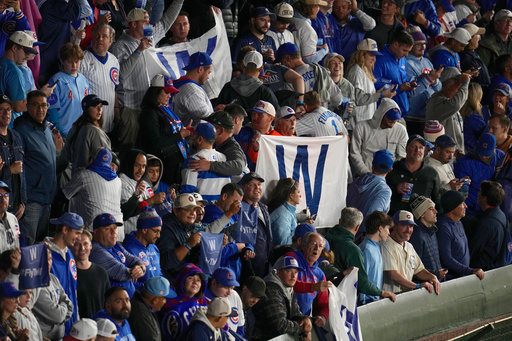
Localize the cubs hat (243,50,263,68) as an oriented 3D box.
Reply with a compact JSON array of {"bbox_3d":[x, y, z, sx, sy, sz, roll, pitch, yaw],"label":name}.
[{"bbox_3d":[-0.006,-0.982,49.900,0.175,0.140,0.265,12,11,10],"label":"cubs hat"}]

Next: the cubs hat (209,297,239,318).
[{"bbox_3d":[-0.256,1.094,45.900,0.265,0.140,0.180,0,15,-28],"label":"cubs hat"}]

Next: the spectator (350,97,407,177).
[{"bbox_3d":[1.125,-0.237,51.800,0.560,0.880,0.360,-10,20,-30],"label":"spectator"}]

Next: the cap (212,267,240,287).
[{"bbox_3d":[-0.251,0.900,48.300,0.180,0.140,0.270,-16,29,-43],"label":"cap"}]

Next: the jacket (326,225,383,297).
[{"bbox_3d":[0.810,0.735,45.400,0.540,0.650,0.420,12,19,38],"label":"jacket"}]

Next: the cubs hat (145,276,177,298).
[{"bbox_3d":[-0.835,1.023,49.709,0.270,0.145,0.180,16,15,-10],"label":"cubs hat"}]

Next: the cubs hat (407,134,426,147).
[{"bbox_3d":[1.448,-0.271,51.300,0.180,0.140,0.270,-7,10,-21],"label":"cubs hat"}]

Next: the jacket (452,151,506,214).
[{"bbox_3d":[2.019,0.127,51.600,0.570,0.680,0.380,-8,27,-24],"label":"jacket"}]

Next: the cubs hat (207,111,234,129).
[{"bbox_3d":[-0.317,-0.446,48.700,0.270,0.140,0.180,14,21,27],"label":"cubs hat"}]

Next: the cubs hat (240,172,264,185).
[{"bbox_3d":[-0.031,0.072,50.923,0.180,0.140,0.270,-15,25,-40],"label":"cubs hat"}]

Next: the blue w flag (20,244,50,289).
[{"bbox_3d":[-1.687,0.737,43.400,0.280,0.370,0.060,-11,19,-36],"label":"blue w flag"}]

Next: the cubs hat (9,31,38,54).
[{"bbox_3d":[-2.080,-1.143,50.996,0.270,0.145,0.180,23,22,11],"label":"cubs hat"}]

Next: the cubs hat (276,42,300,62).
[{"bbox_3d":[0.236,-1.046,50.000,0.265,0.140,0.180,-26,6,25],"label":"cubs hat"}]

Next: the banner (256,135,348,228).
[{"bbox_3d":[0.384,0.095,47.000,0.120,0.850,1.150,13,10,40],"label":"banner"}]

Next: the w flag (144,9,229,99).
[{"bbox_3d":[-0.622,-1.062,51.626,0.950,0.850,0.280,-10,19,-29],"label":"w flag"}]

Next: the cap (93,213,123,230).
[{"bbox_3d":[-1.305,0.453,49.980,0.270,0.145,0.180,18,25,39],"label":"cap"}]

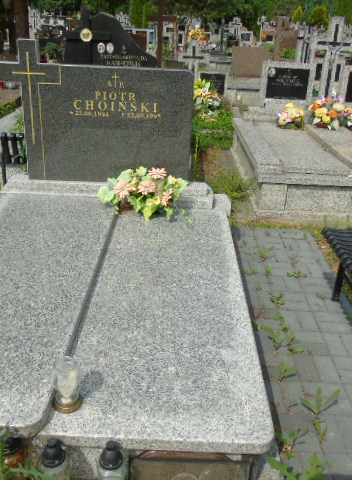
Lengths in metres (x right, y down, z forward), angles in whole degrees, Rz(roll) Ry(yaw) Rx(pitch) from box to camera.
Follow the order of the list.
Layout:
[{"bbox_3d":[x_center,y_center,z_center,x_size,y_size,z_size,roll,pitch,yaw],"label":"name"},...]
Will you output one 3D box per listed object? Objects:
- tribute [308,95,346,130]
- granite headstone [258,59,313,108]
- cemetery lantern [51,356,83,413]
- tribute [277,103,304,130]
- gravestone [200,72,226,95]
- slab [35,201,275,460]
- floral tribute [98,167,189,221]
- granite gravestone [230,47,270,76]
[{"bbox_3d":[1.954,-1.666,5.970,0.430,0.400,0.340,2,26,0],"label":"tribute"},{"bbox_3d":[1.499,-2.135,6.252,0.652,0.512,0.130,3,22,0],"label":"granite headstone"},{"bbox_3d":[-0.358,0.475,1.515,0.098,0.170,0.098,3,25,0],"label":"cemetery lantern"},{"bbox_3d":[1.402,-1.513,5.661,0.310,0.285,0.270,3,25,0],"label":"tribute"},{"bbox_3d":[0.645,-2.585,7.852,0.480,0.500,0.120,2,26,0],"label":"gravestone"},{"bbox_3d":[-0.040,0.258,2.480,0.805,0.060,1.985,3,27,0],"label":"slab"},{"bbox_3d":[-0.221,-0.335,3.308,0.600,0.270,0.340,2,26,0],"label":"floral tribute"},{"bbox_3d":[1.704,-4.123,10.728,0.832,0.612,0.120,3,25,0],"label":"granite gravestone"}]

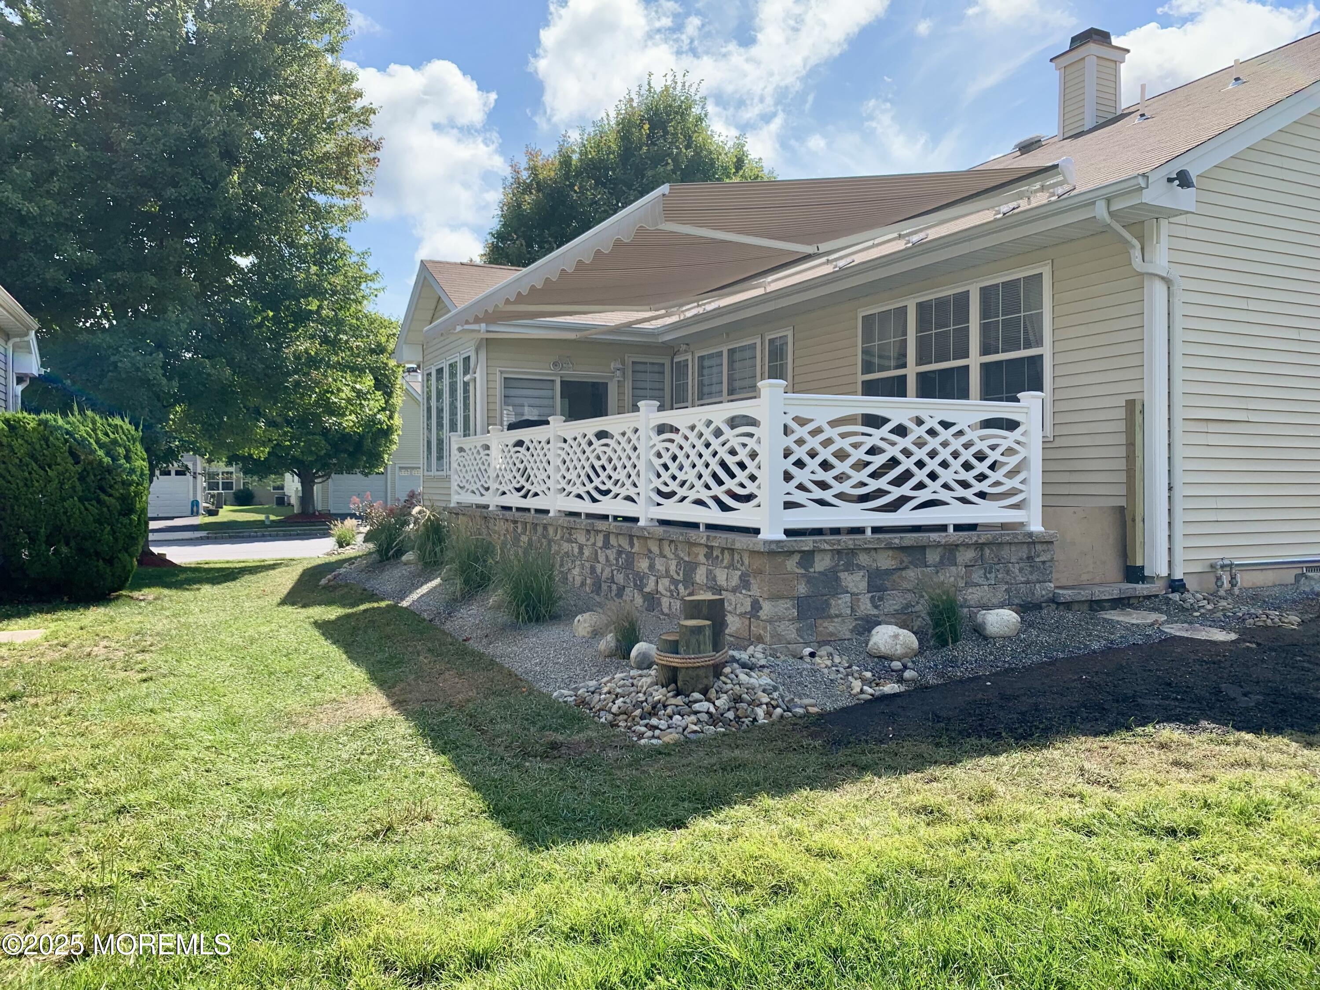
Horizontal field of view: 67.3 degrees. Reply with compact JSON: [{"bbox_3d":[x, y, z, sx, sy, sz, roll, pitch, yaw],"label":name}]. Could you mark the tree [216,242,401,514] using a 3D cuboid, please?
[{"bbox_3d":[-12.927,-4.309,36.500,6.700,10.100,6.500,0,1,0],"label":"tree"}]

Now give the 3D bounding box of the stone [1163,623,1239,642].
[{"bbox_3d":[3.488,0.889,6.400,0.490,0.060,0.370,0,1,18],"label":"stone"}]

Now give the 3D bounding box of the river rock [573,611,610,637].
[{"bbox_3d":[-0.512,0.960,7.350,0.260,0.180,0.220,0,1,0],"label":"river rock"}]

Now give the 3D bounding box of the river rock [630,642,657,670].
[{"bbox_3d":[-0.105,1.022,6.300,0.175,0.165,0.165,0,1,0],"label":"river rock"}]

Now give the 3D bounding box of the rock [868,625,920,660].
[{"bbox_3d":[1.489,0.945,6.350,0.320,0.225,0.260,0,1,0],"label":"rock"}]

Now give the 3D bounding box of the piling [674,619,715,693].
[{"bbox_3d":[0.210,0.955,5.850,0.205,0.410,0.205,0,1,0],"label":"piling"}]

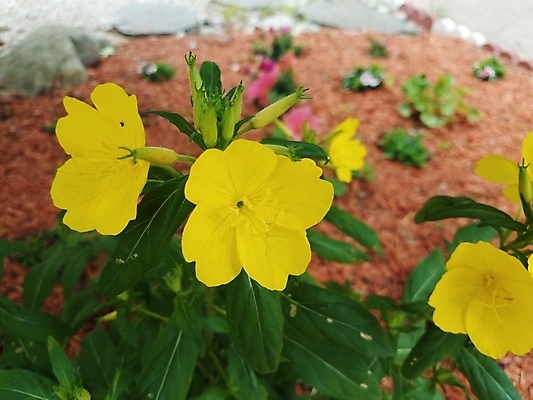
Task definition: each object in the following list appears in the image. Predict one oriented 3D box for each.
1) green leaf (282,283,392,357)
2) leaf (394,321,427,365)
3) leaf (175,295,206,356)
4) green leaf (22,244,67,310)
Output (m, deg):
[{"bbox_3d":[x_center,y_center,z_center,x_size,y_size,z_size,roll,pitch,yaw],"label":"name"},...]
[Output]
[{"bbox_3d":[0.035,0.061,0.203,0.064,0.009,0.028,29,66,6],"label":"green leaf"},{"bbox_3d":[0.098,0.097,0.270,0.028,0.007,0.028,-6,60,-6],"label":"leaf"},{"bbox_3d":[-0.048,0.079,0.250,0.014,0.040,0.008,-21,0,-1],"label":"leaf"},{"bbox_3d":[-0.171,0.059,0.310,0.023,0.058,0.009,33,6,33],"label":"green leaf"}]

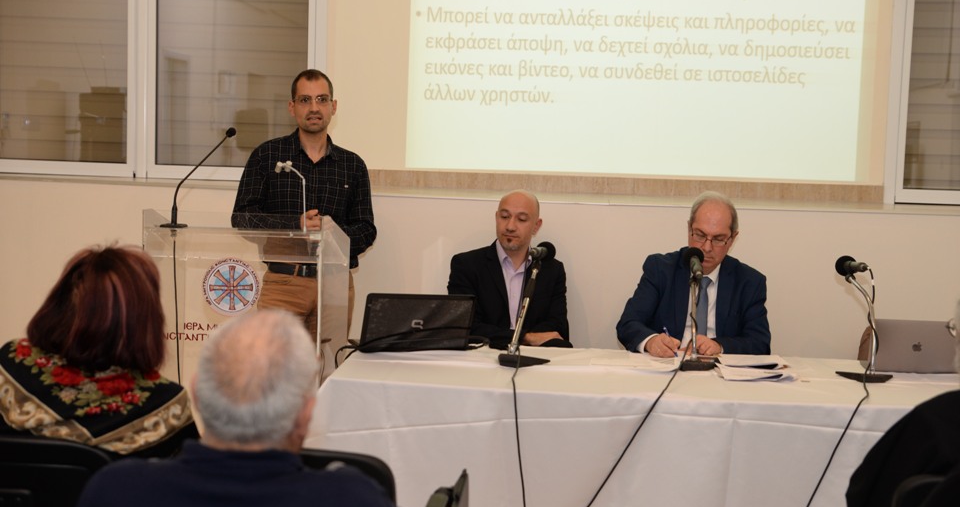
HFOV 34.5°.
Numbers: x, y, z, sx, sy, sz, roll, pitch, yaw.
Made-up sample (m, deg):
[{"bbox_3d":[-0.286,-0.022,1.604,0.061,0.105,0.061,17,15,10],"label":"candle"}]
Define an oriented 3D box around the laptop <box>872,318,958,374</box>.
[{"bbox_3d":[1.489,0.297,5.267,0.312,0.194,0.315,2,6,0],"label":"laptop"}]

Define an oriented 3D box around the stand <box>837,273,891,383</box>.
[{"bbox_3d":[1.266,0.236,5.090,0.100,0.340,0.180,-3,8,-38],"label":"stand"}]

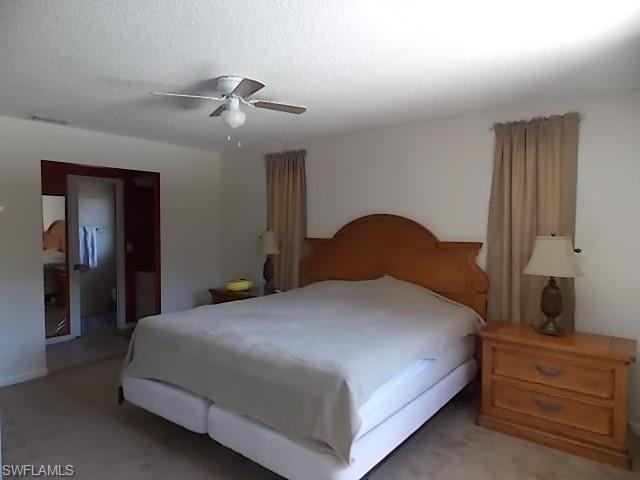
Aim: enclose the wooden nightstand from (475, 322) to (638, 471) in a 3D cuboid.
[{"bbox_3d":[1.658,1.030,3.021,0.937,0.700,0.450,2,3,38],"label":"wooden nightstand"}]

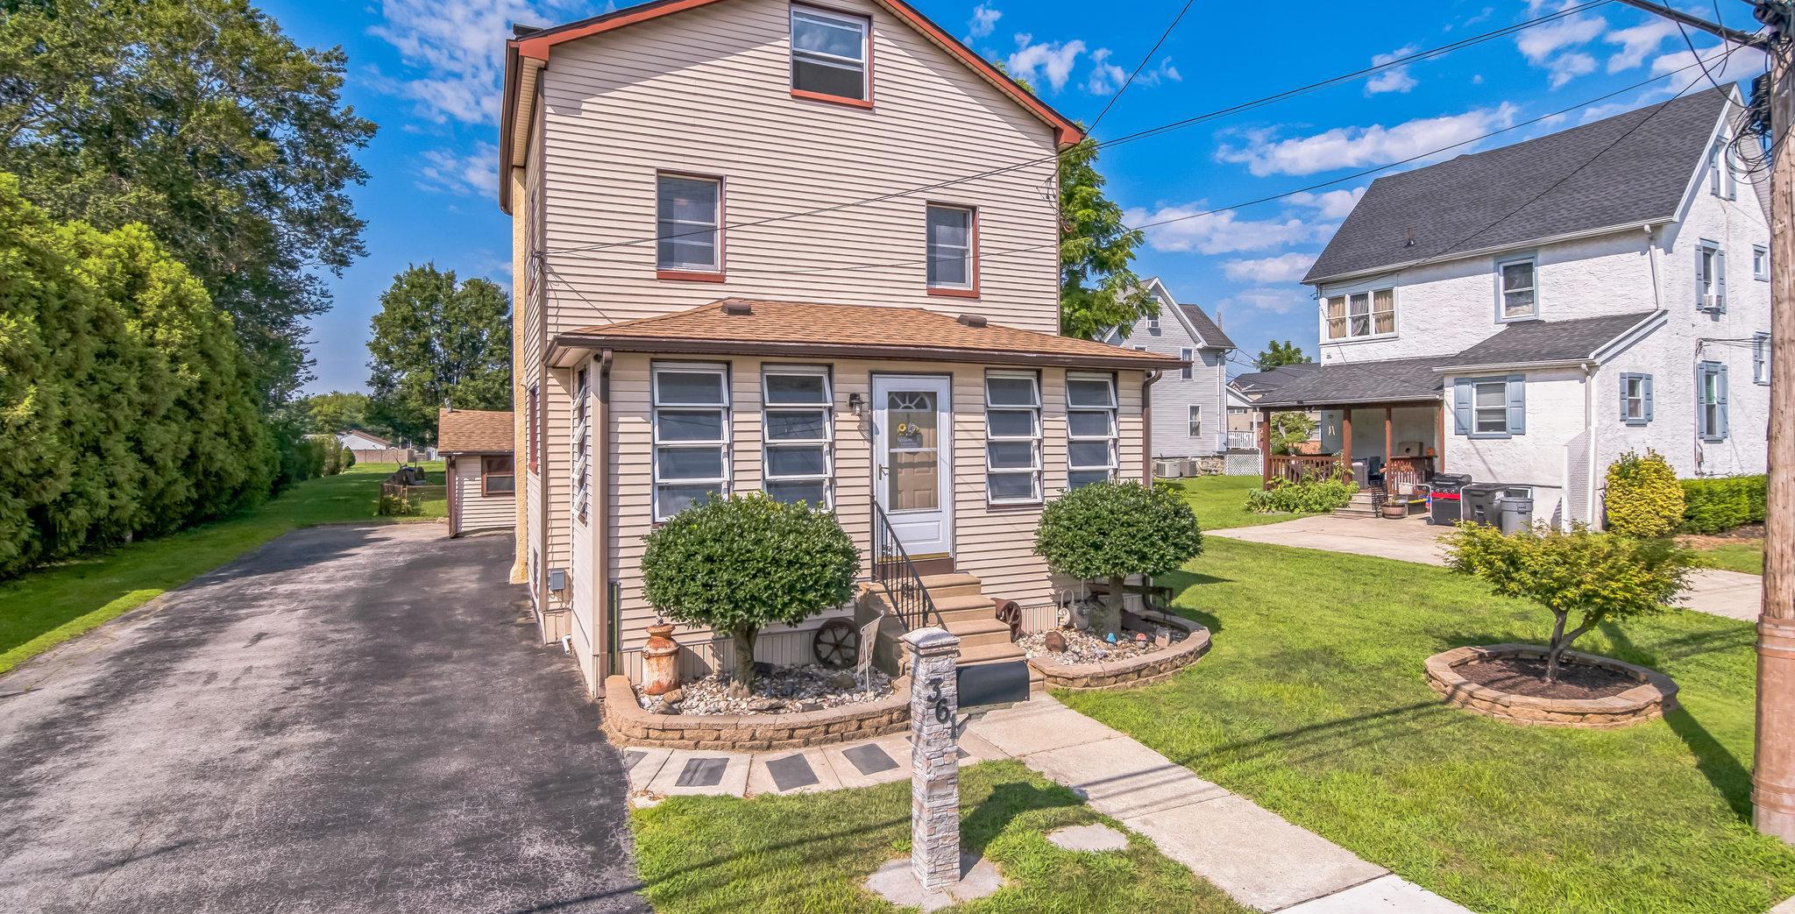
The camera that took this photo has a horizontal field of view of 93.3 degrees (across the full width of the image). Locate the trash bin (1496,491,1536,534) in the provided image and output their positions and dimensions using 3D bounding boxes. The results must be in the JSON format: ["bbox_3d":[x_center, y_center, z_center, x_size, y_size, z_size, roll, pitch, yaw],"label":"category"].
[{"bbox_3d":[14.203,1.295,19.400,0.620,0.860,0.620,-1,1,-26],"label":"trash bin"}]

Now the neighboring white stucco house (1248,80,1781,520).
[{"bbox_3d":[18.412,-4.111,25.835,11.100,11.300,9.900,-1,1,-28],"label":"neighboring white stucco house"}]

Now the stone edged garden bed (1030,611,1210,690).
[{"bbox_3d":[2.397,2.115,9.451,2.900,0.230,1.980,-1,1,-25],"label":"stone edged garden bed"}]

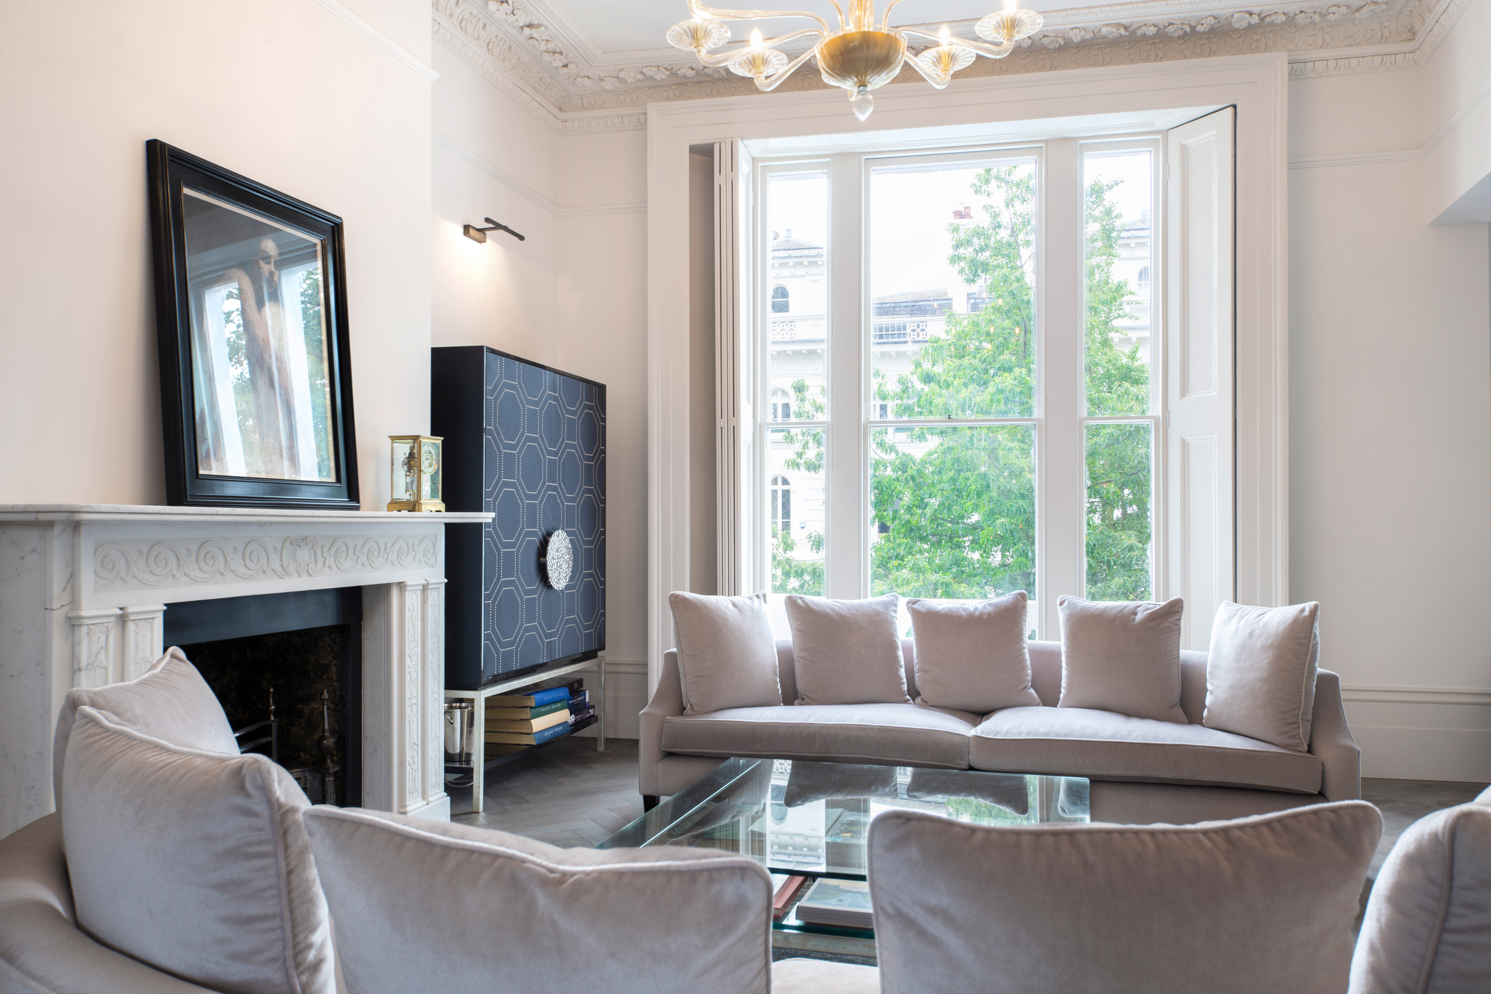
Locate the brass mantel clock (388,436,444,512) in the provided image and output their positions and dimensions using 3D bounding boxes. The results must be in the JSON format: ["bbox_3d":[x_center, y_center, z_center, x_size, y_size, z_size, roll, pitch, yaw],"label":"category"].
[{"bbox_3d":[-1.188,-0.079,3.894,0.131,0.270,0.156,0,-1,15],"label":"brass mantel clock"}]

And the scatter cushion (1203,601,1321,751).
[{"bbox_3d":[1.897,0.638,3.970,0.165,0.480,0.470,12,-6,-24],"label":"scatter cushion"}]

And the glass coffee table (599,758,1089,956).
[{"bbox_3d":[0.373,1.091,3.140,1.212,0.350,1.179,0,-1,16],"label":"glass coffee table"}]

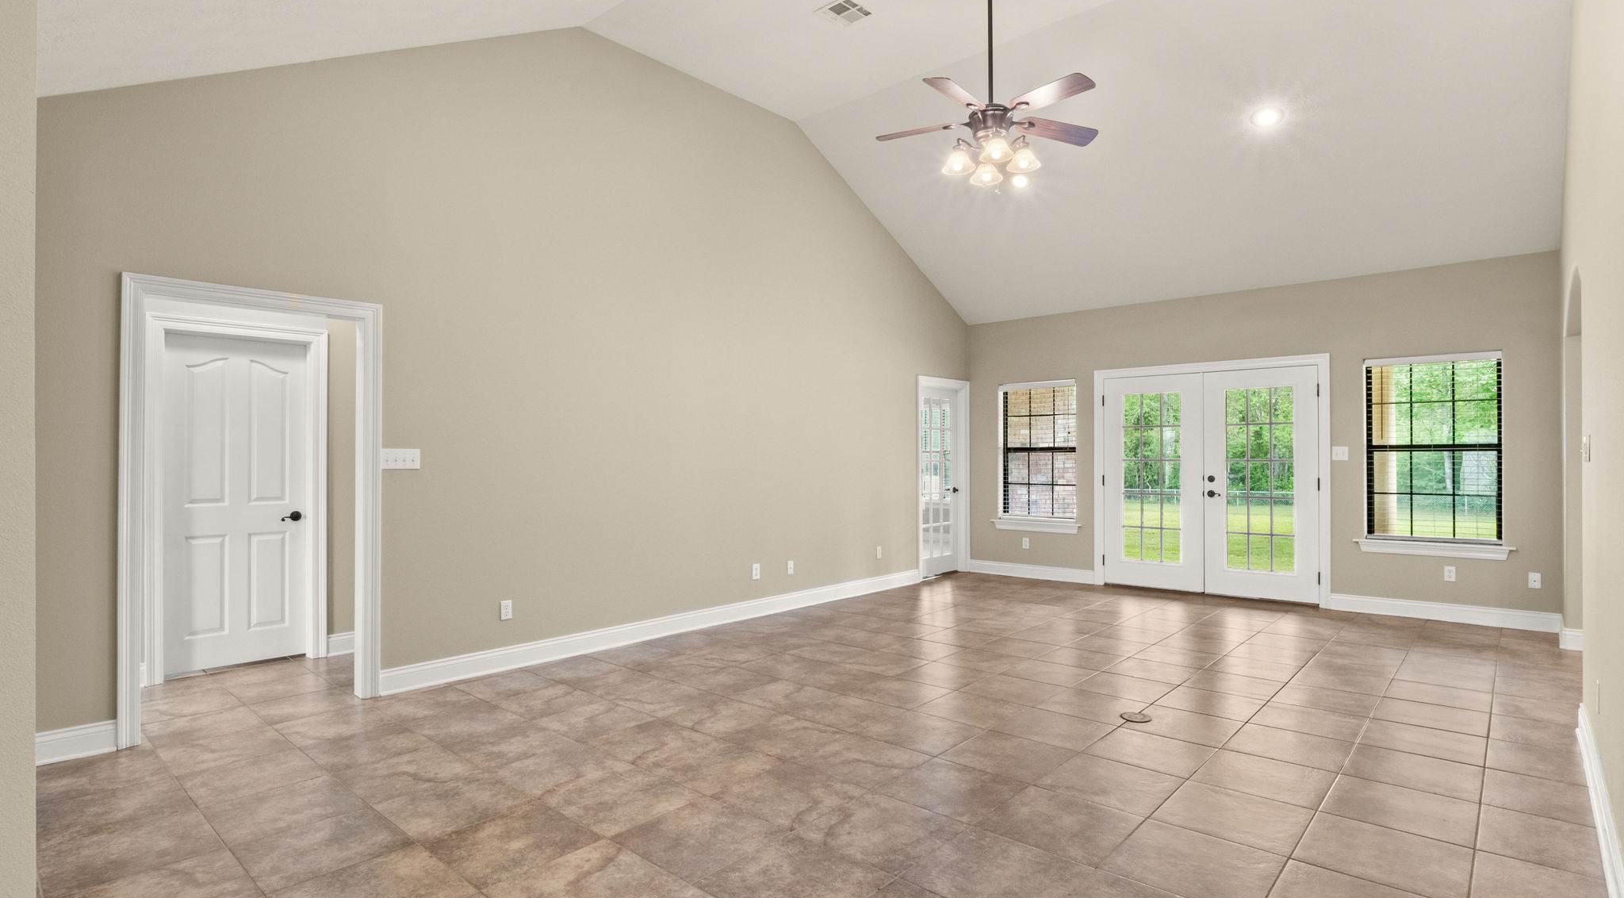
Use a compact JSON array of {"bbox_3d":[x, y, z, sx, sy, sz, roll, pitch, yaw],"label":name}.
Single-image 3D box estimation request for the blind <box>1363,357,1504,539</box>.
[{"bbox_3d":[4.990,0.004,6.048,0.846,1.484,0.100,-1,-1,40],"label":"blind"}]

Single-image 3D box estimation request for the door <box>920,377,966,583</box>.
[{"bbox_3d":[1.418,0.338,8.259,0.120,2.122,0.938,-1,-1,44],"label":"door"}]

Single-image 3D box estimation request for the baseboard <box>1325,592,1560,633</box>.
[{"bbox_3d":[4.988,1.295,6.000,1.406,0.138,0.020,-1,-1,40],"label":"baseboard"}]

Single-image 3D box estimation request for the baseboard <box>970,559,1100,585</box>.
[{"bbox_3d":[2.360,1.324,8.133,1.391,0.140,0.020,-1,-1,38],"label":"baseboard"}]

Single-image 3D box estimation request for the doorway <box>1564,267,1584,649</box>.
[{"bbox_3d":[4.445,0.161,4.297,0.160,2.382,2.137,-1,-1,44],"label":"doorway"}]

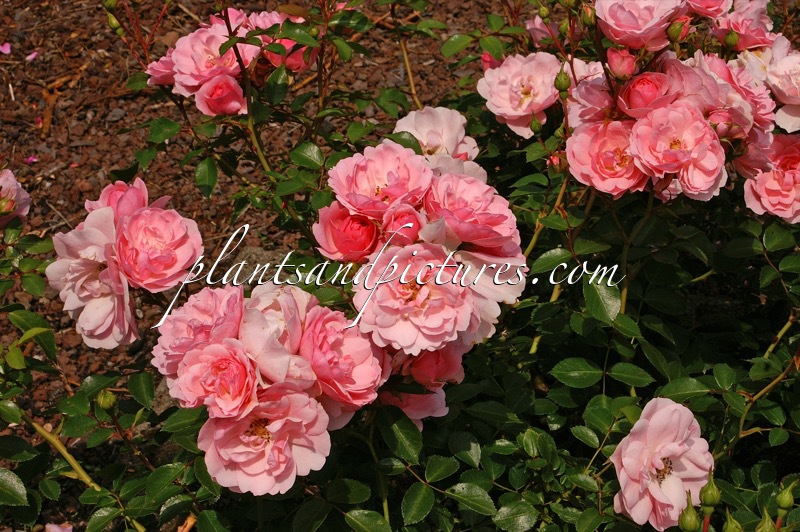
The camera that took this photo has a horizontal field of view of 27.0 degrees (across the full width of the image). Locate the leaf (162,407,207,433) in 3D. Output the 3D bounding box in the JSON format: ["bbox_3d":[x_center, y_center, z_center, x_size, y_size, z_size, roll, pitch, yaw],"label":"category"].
[{"bbox_3d":[-0.140,0.100,1.080,0.033,0.005,0.016,-26,54,-20],"label":"leaf"}]

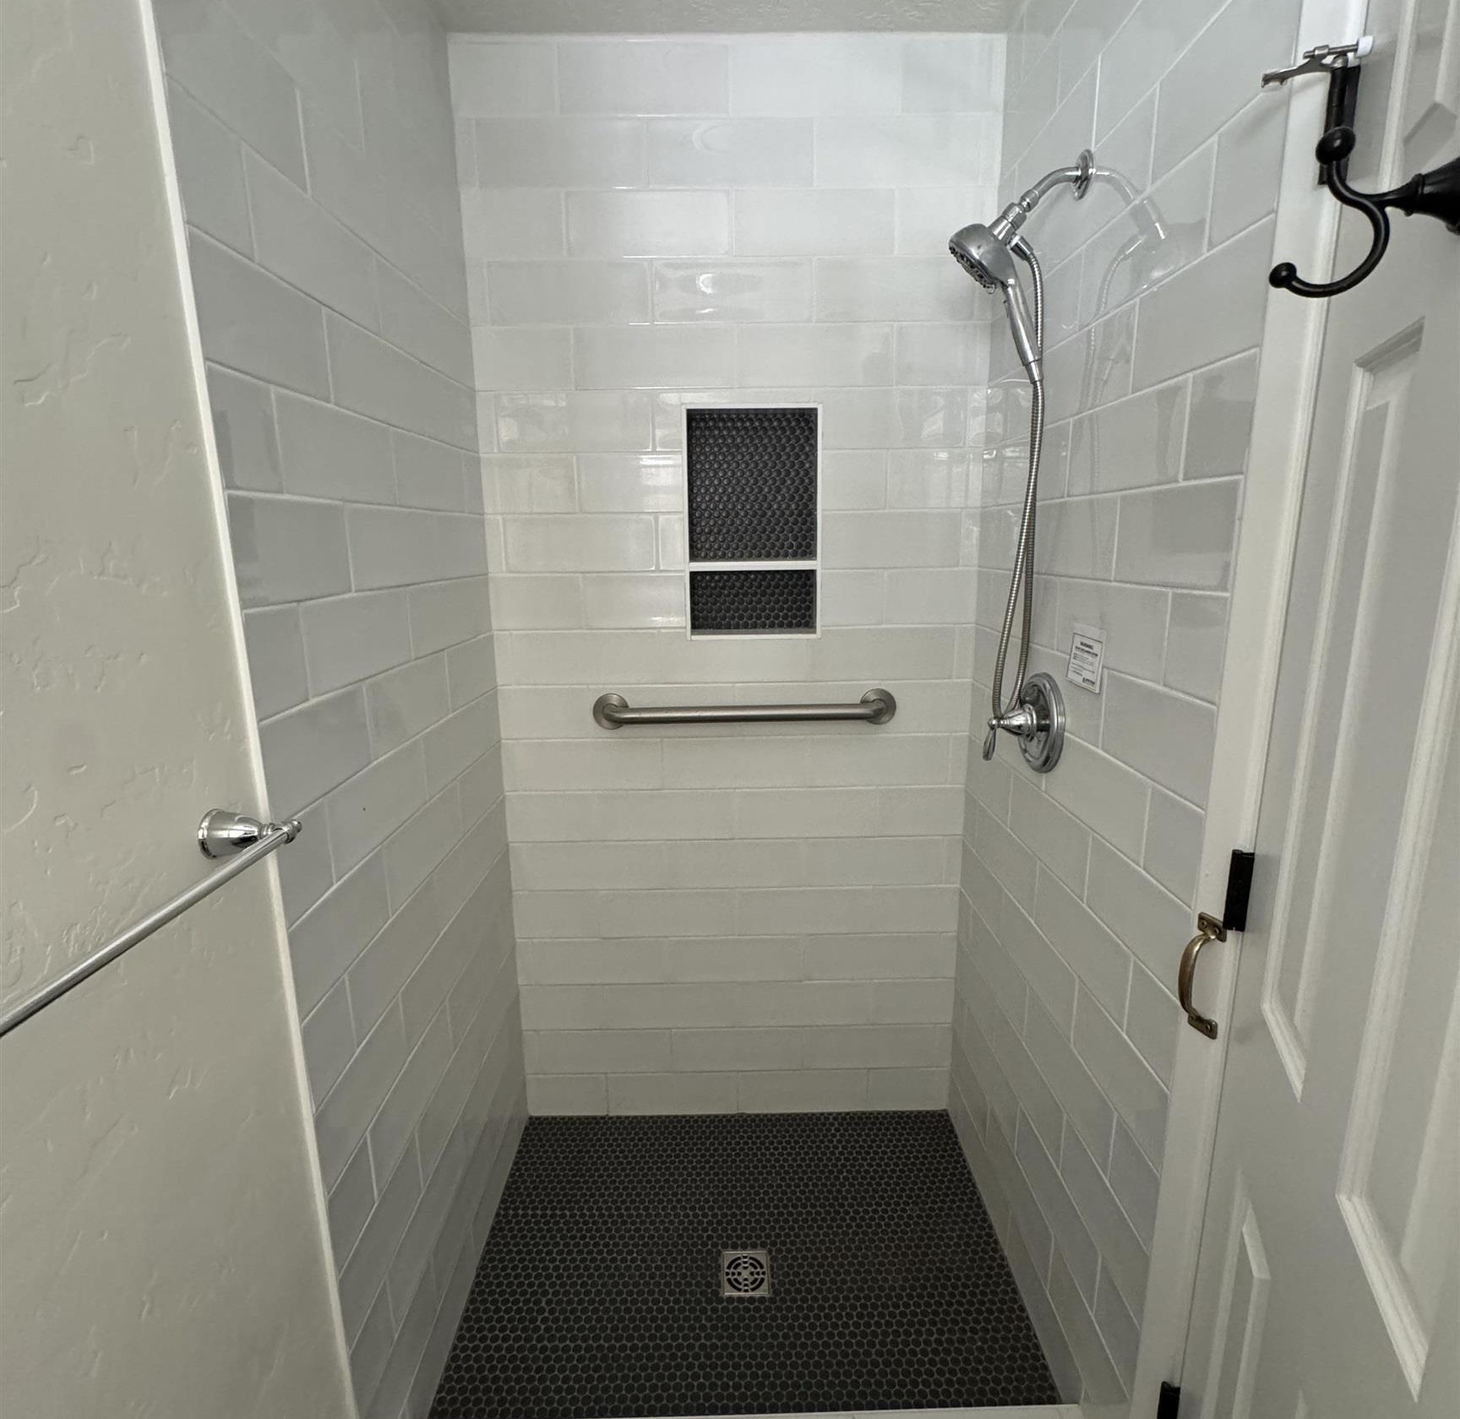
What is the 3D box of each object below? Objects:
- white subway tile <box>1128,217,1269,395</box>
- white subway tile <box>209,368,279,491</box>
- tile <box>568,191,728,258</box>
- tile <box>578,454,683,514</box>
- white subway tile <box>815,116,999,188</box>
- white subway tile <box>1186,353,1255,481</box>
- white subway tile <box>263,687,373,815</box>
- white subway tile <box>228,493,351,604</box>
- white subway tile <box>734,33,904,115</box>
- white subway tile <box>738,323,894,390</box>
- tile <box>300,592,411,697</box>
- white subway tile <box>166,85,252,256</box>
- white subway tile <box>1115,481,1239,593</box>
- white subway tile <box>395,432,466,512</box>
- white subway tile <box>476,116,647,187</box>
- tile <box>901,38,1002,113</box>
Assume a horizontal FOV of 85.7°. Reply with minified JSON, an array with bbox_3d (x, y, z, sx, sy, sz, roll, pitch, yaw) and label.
[{"bbox_3d":[0.547,-0.456,0.924,0.010,0.122,0.260,-1,12,0],"label":"white subway tile"},{"bbox_3d":[-0.527,-0.301,0.857,0.010,0.121,0.111,-1,12,0],"label":"white subway tile"},{"bbox_3d":[-0.164,-0.976,1.584,0.329,0.122,0.010,-1,12,0],"label":"tile"},{"bbox_3d":[-0.209,-0.485,1.689,0.227,0.122,0.010,-1,12,0],"label":"tile"},{"bbox_3d":[0.348,-1.105,1.563,0.357,0.122,0.010,-1,12,0],"label":"white subway tile"},{"bbox_3d":[0.542,-0.317,0.870,0.010,0.121,0.114,-1,12,0],"label":"white subway tile"},{"bbox_3d":[-0.529,0.044,1.016,0.010,0.122,0.256,-1,12,0],"label":"white subway tile"},{"bbox_3d":[-0.530,-0.196,0.962,0.010,0.122,0.251,-1,12,0],"label":"white subway tile"},{"bbox_3d":[0.167,-1.221,1.532,0.329,0.122,0.010,-1,12,-1],"label":"white subway tile"},{"bbox_3d":[0.177,-0.727,1.623,0.322,0.122,0.010,-1,12,0],"label":"white subway tile"},{"bbox_3d":[-0.525,-0.104,1.126,0.010,0.120,0.328,-1,12,0],"label":"tile"},{"bbox_3d":[-0.530,-0.542,0.805,0.010,0.122,0.111,-1,12,0],"label":"white subway tile"},{"bbox_3d":[0.557,-0.215,0.991,0.010,0.122,0.265,-1,12,0],"label":"white subway tile"},{"bbox_3d":[-0.534,-0.420,1.408,0.010,0.122,0.332,-1,12,0],"label":"white subway tile"},{"bbox_3d":[-0.330,-1.092,1.552,0.329,0.122,0.010,-1,12,-1],"label":"white subway tile"},{"bbox_3d":[0.432,-1.228,1.535,0.201,0.122,0.010,-1,12,0],"label":"tile"}]

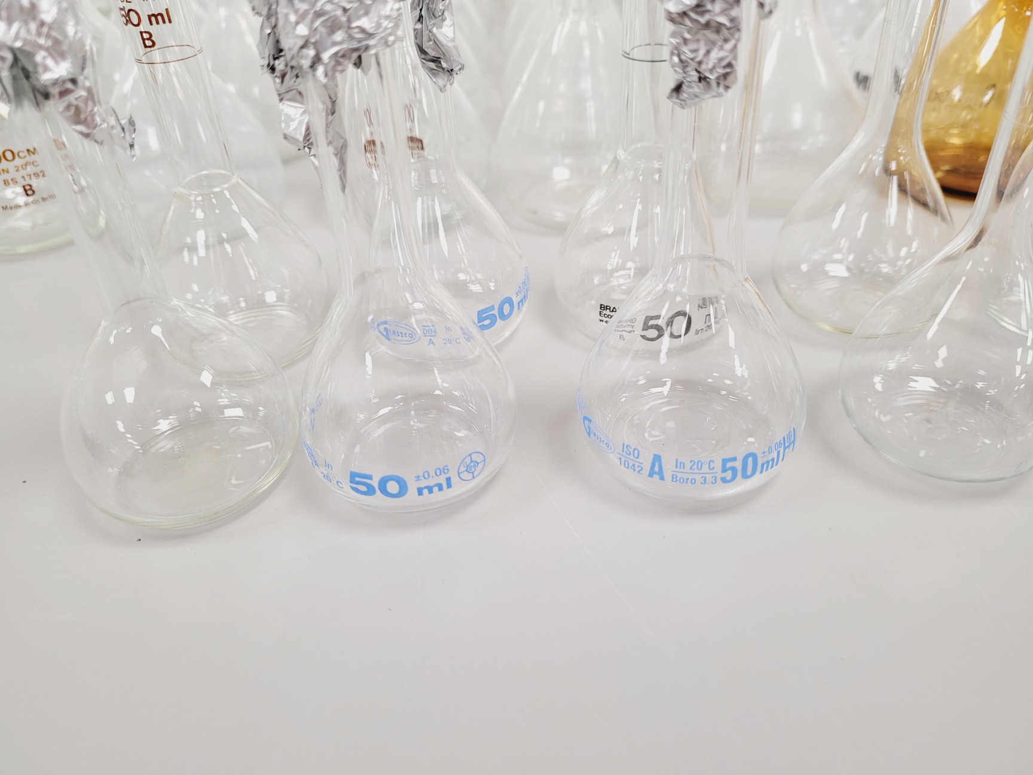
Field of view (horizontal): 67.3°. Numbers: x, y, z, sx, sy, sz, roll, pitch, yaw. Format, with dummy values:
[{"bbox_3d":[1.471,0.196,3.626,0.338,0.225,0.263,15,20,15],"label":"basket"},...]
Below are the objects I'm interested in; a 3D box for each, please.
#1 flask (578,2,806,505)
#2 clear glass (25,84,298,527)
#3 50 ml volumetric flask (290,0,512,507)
[{"bbox_3d":[0.035,-0.039,0.139,0.049,0.133,0.049,-5,37,0],"label":"flask"},{"bbox_3d":[-0.078,-0.034,0.144,0.050,0.133,0.050,-5,37,0],"label":"clear glass"},{"bbox_3d":[-0.028,-0.038,0.144,0.049,0.133,0.049,-5,37,0],"label":"50 ml volumetric flask"}]

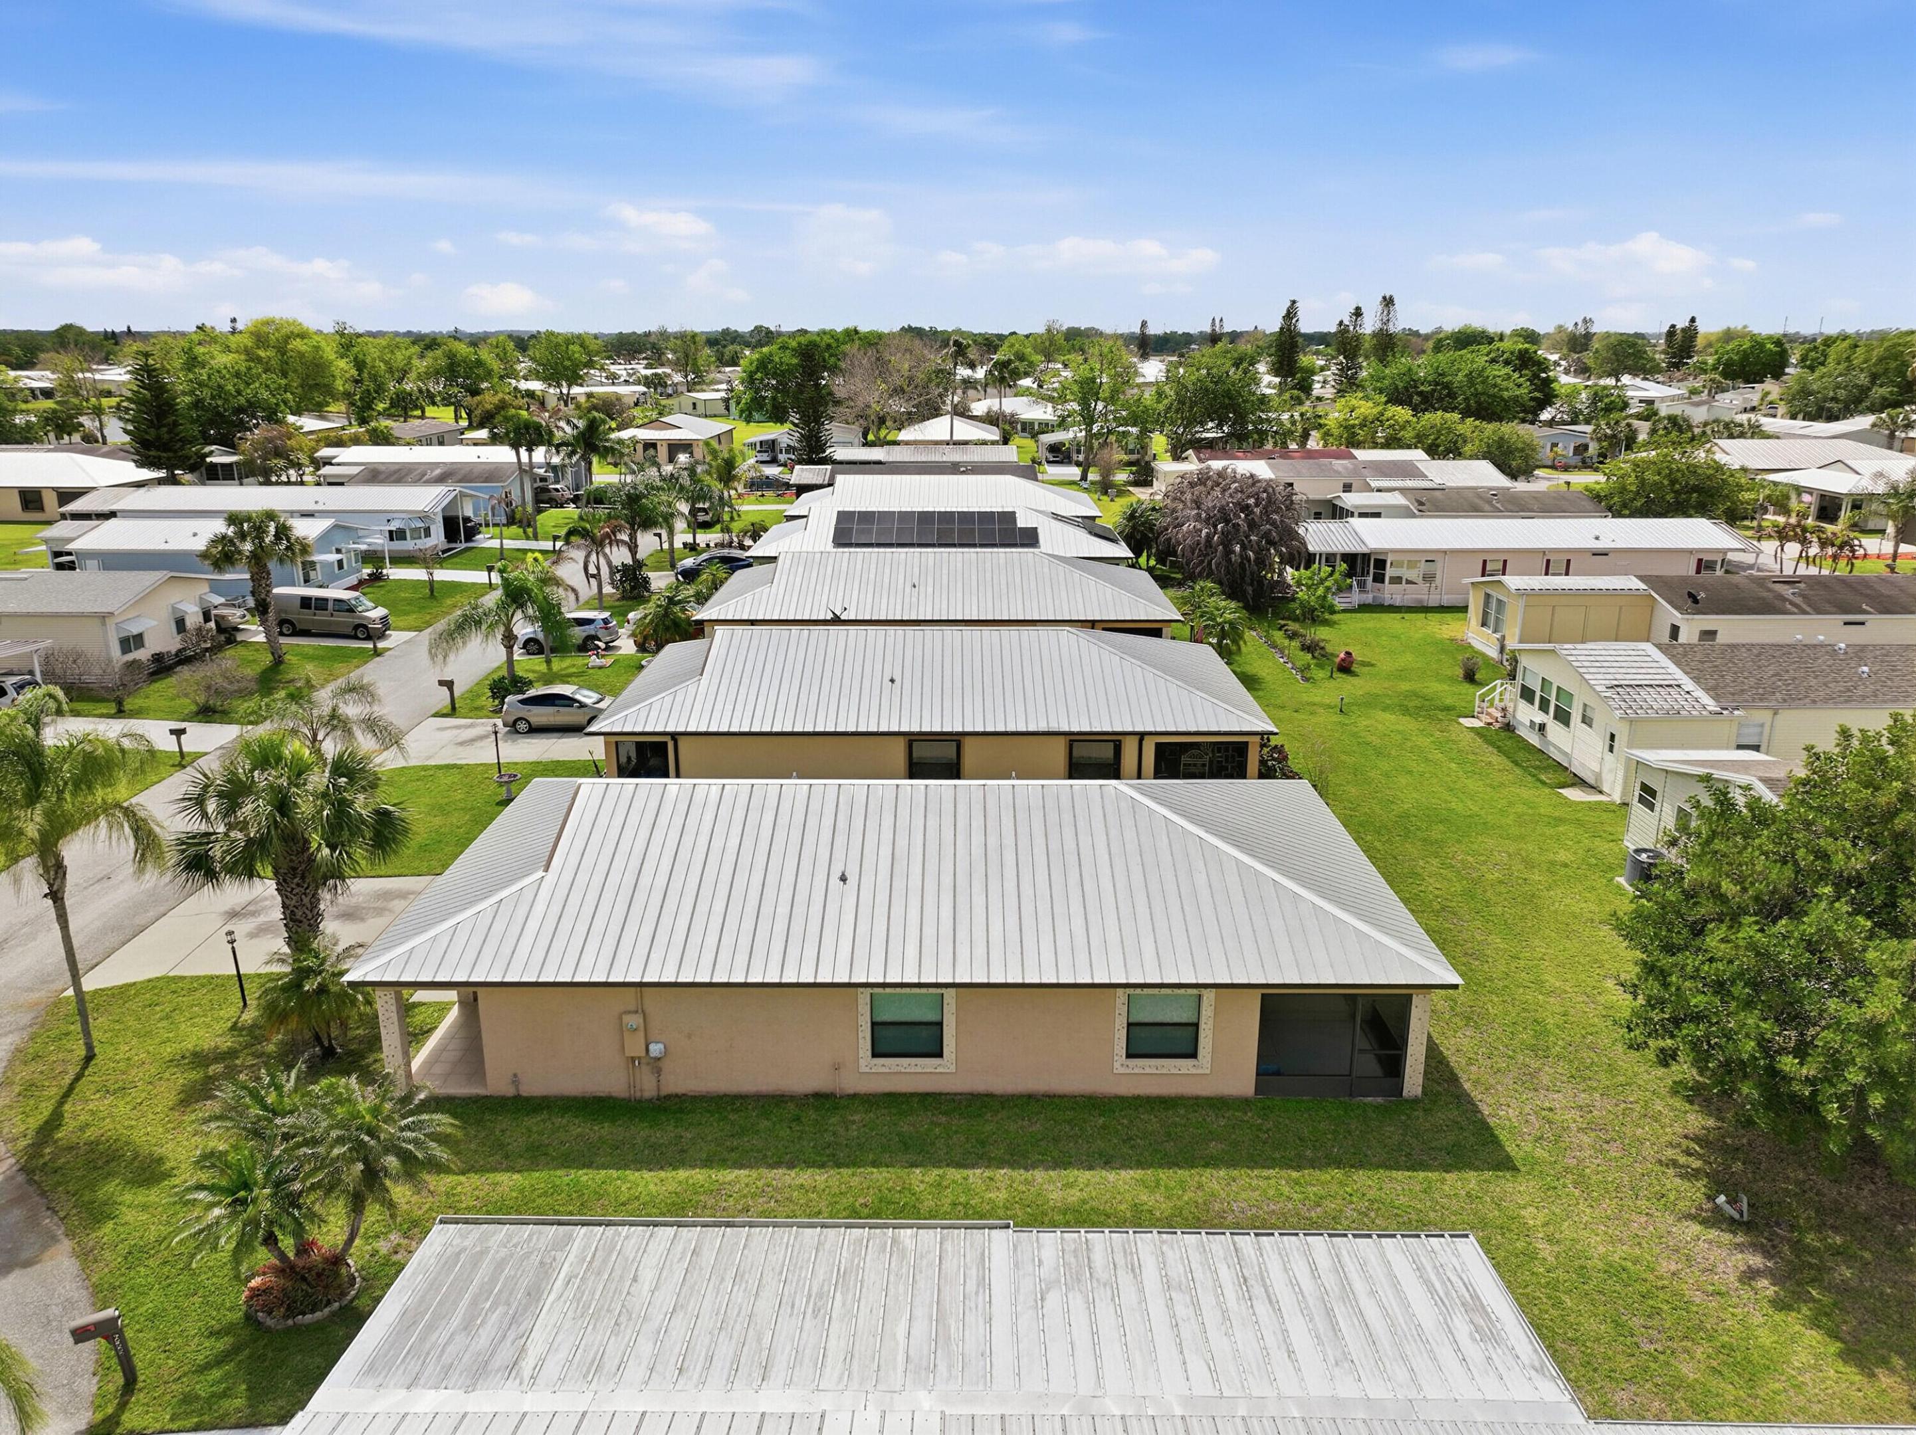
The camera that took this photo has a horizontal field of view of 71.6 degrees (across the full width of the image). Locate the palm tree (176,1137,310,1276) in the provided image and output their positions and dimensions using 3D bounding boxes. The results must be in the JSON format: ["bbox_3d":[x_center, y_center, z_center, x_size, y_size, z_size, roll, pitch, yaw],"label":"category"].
[{"bbox_3d":[-10.673,7.516,20.026,2.050,2.284,2.050,0,16,0],"label":"palm tree"}]

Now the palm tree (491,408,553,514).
[{"bbox_3d":[-28.605,-15.867,87.548,4.100,8.500,3.900,0,16,0],"label":"palm tree"}]

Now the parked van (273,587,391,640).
[{"bbox_3d":[-28.950,-4.761,60.679,5.500,2.050,1.980,3,16,10],"label":"parked van"}]

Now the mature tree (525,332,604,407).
[{"bbox_3d":[-73.285,-64.732,247.759,14.251,14.615,13.539,0,16,0],"label":"mature tree"}]

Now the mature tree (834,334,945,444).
[{"bbox_3d":[-8.967,-43.068,172.984,14.213,13.920,13.502,0,16,0],"label":"mature tree"}]

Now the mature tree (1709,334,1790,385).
[{"bbox_3d":[191.618,-86.147,321.553,17.263,13.482,15.536,0,16,0],"label":"mature tree"}]

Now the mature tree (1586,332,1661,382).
[{"bbox_3d":[130.634,-68.493,261.245,13.365,14.393,12.697,0,16,0],"label":"mature tree"}]

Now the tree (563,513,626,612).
[{"bbox_3d":[-18.376,-7.648,67.584,3.400,5.415,3.400,0,16,0],"label":"tree"}]

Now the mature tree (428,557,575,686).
[{"bbox_3d":[-17.452,-3.374,50.847,5.403,5.487,4.862,0,16,0],"label":"mature tree"}]

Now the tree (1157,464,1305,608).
[{"bbox_3d":[14.101,-9.571,68.550,7.900,7.000,7.500,0,16,0],"label":"tree"}]

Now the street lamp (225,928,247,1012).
[{"bbox_3d":[-14.926,5.236,27.539,0.250,1.818,0.250,0,16,0],"label":"street lamp"}]

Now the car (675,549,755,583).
[{"bbox_3d":[-13.550,-8.645,75.170,4.680,1.530,1.870,-6,17,-19],"label":"car"}]

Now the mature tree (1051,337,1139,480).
[{"bbox_3d":[13.046,-29.342,126.830,8.232,13.415,7.821,0,16,0],"label":"mature tree"}]

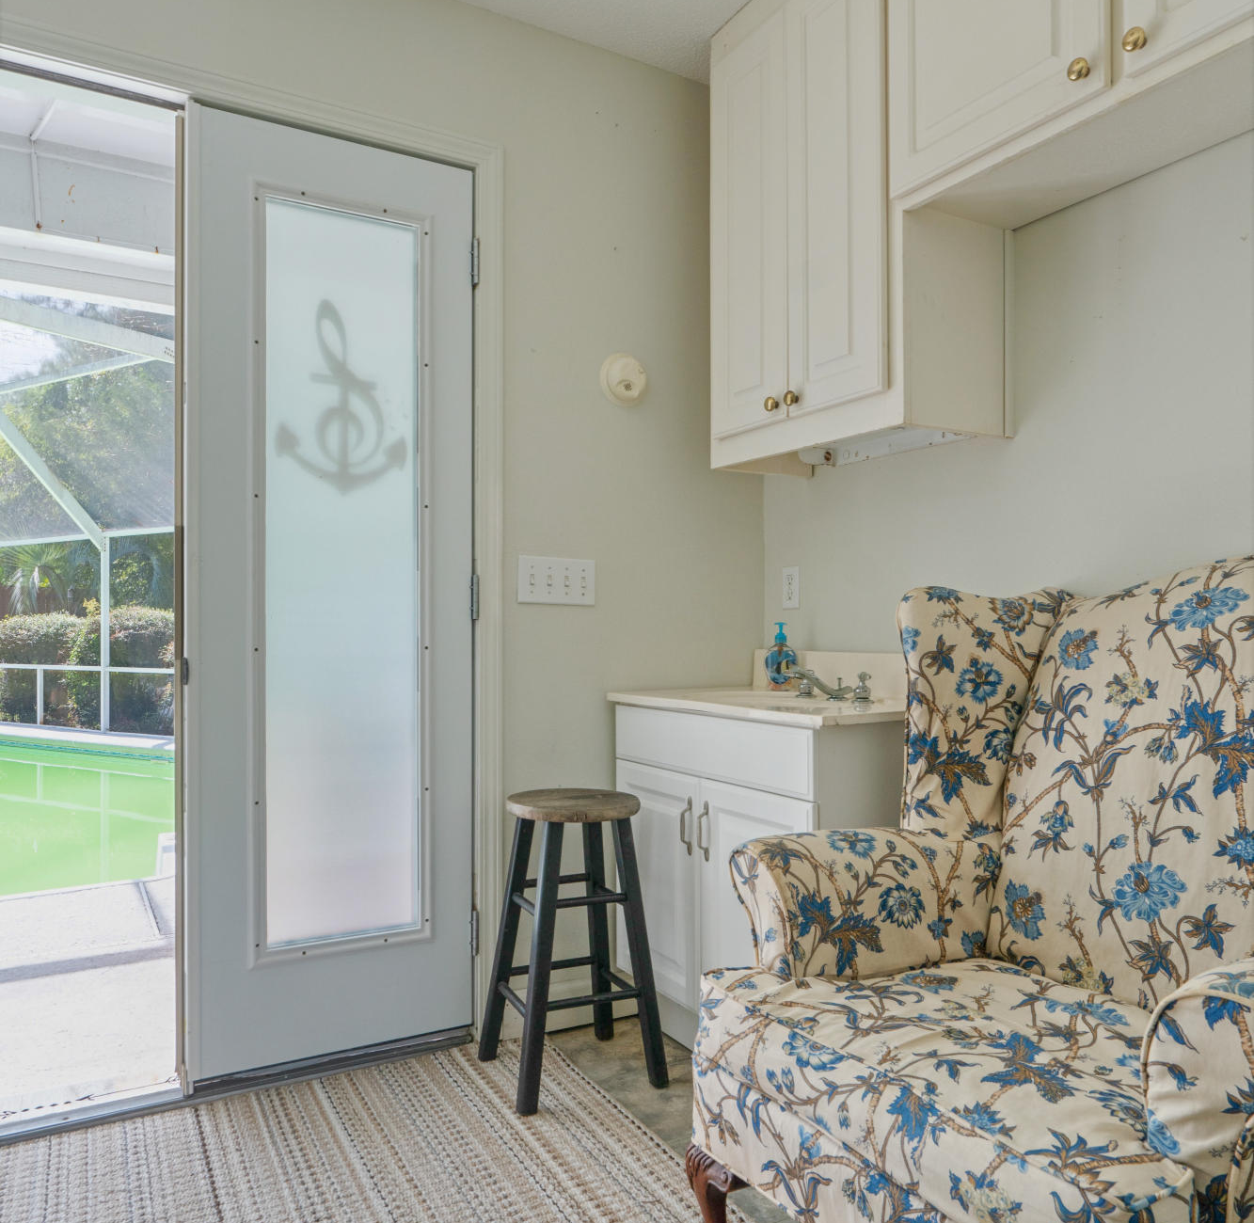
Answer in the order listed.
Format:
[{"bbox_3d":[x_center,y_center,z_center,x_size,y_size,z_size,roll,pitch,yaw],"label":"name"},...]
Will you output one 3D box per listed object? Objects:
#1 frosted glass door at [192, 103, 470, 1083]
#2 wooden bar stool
[{"bbox_3d":[-0.638,-0.040,2.068,0.606,1.990,0.045,0,-1,-29],"label":"frosted glass door"},{"bbox_3d":[-0.120,0.707,2.057,0.325,0.600,0.325,0,-1,-29],"label":"wooden bar stool"}]

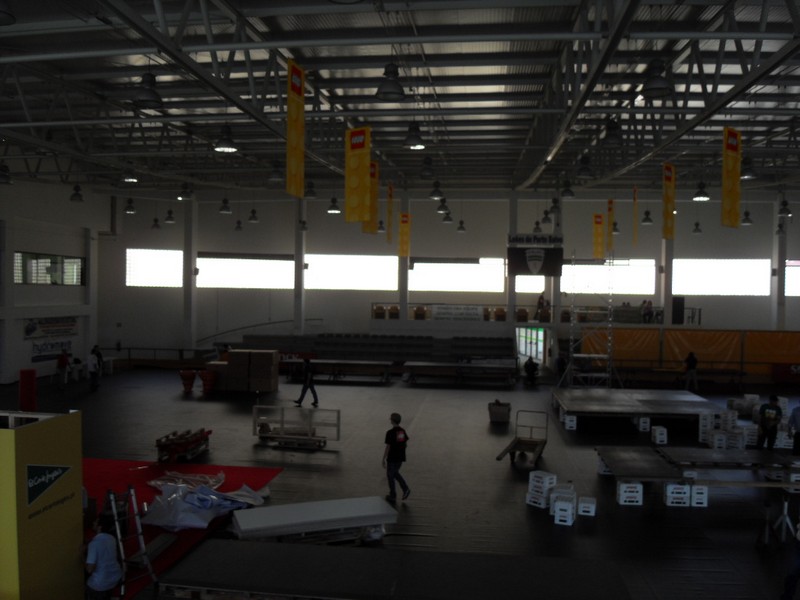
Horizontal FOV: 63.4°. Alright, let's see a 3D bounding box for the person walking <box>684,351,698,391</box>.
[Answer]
[{"bbox_3d":[12.084,3.021,26.841,0.520,1.690,0.420,0,1,-20],"label":"person walking"}]

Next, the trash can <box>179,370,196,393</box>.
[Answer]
[{"bbox_3d":[-8.112,3.122,24.806,0.680,0.780,0.680,0,1,-18],"label":"trash can"}]

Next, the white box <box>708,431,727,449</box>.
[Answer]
[{"bbox_3d":[8.554,3.784,17.437,0.320,0.420,0.460,1,1,7],"label":"white box"}]

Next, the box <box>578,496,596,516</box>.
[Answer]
[{"bbox_3d":[3.536,3.900,12.238,0.310,0.215,0.460,1,1,14],"label":"box"}]

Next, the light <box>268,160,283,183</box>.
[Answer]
[{"bbox_3d":[-3.090,-3.239,16.167,0.450,0.480,0.450,1,1,0],"label":"light"}]

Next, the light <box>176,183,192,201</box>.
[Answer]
[{"bbox_3d":[-6.682,-3.395,20.210,0.450,0.480,0.450,1,1,0],"label":"light"}]

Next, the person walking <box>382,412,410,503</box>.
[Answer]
[{"bbox_3d":[-0.056,3.084,12.696,0.520,1.750,0.500,2,2,44],"label":"person walking"}]

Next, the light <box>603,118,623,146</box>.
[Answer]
[{"bbox_3d":[4.831,-3.812,14.711,0.490,0.590,0.490,1,0,7],"label":"light"}]

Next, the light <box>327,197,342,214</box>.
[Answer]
[{"bbox_3d":[-2.350,-3.402,23.249,0.450,0.480,0.450,1,1,0],"label":"light"}]

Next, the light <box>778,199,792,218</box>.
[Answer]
[{"bbox_3d":[12.211,-2.884,20.515,0.390,0.440,0.390,1,1,0],"label":"light"}]

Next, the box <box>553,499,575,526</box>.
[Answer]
[{"bbox_3d":[3.028,3.882,11.964,0.310,0.430,0.440,1,0,15],"label":"box"}]

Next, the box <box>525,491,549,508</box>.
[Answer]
[{"bbox_3d":[2.725,3.877,12.636,0.310,0.210,0.460,0,2,-43],"label":"box"}]

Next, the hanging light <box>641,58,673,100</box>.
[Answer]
[{"bbox_3d":[3.195,-2.776,7.987,0.390,0.440,0.390,1,1,0],"label":"hanging light"}]

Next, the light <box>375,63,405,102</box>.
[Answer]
[{"bbox_3d":[-0.157,-3.903,11.521,0.490,0.590,0.490,1,0,7],"label":"light"}]

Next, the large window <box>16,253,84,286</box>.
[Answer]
[{"bbox_3d":[-16.389,-1.399,30.467,0.150,1.440,5.000,1,0,7],"label":"large window"}]

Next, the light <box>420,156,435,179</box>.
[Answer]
[{"bbox_3d":[0.825,-3.909,19.062,0.490,0.590,0.490,1,0,7],"label":"light"}]

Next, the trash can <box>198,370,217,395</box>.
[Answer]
[{"bbox_3d":[-7.498,3.181,25.309,0.680,0.860,0.680,1,1,0],"label":"trash can"}]

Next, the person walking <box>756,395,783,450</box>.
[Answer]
[{"bbox_3d":[8.950,3.164,15.628,0.540,1.720,0.360,1,1,28],"label":"person walking"}]

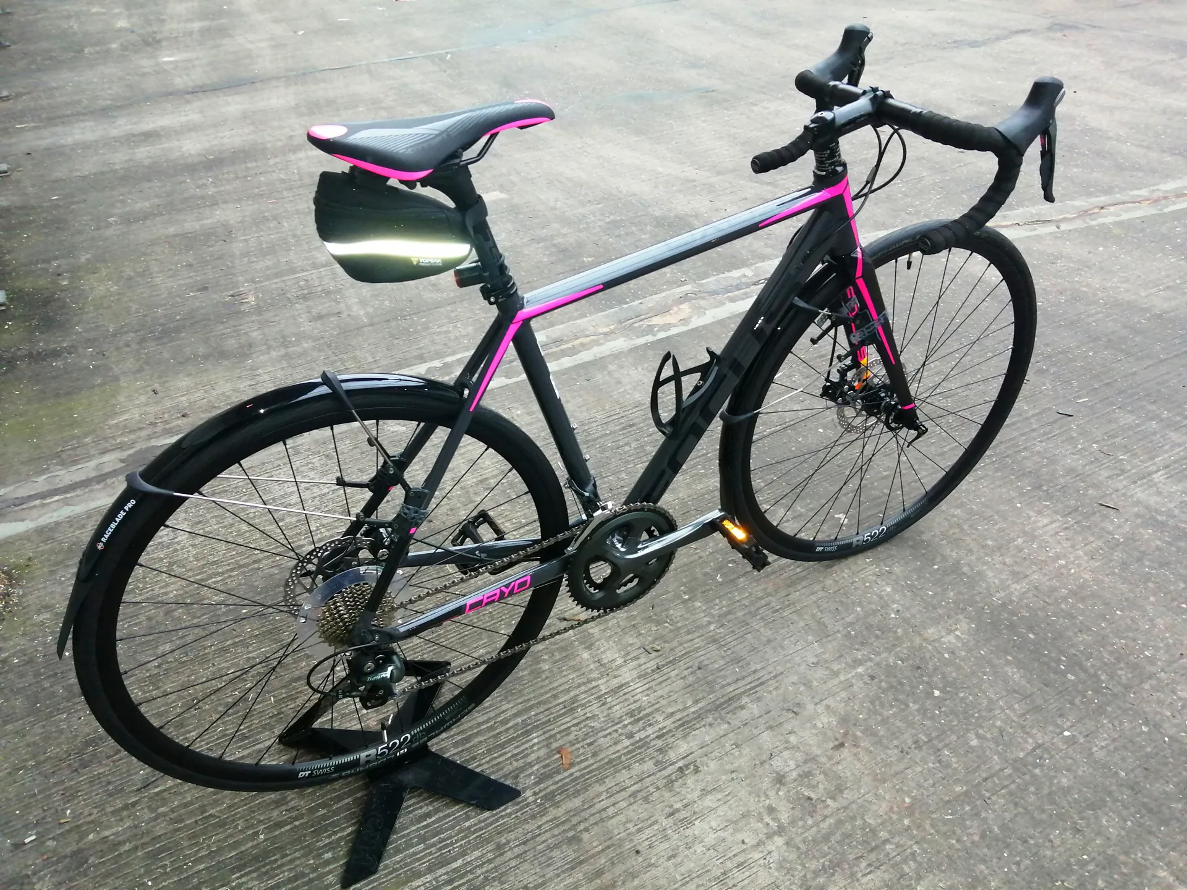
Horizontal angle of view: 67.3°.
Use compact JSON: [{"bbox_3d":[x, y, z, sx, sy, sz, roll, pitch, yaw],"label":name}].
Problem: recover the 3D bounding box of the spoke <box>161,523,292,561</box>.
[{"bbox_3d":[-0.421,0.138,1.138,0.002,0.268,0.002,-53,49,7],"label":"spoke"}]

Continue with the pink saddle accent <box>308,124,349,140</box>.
[{"bbox_3d":[-0.273,-0.320,0.919,0.042,0.014,0.060,-19,37,-21],"label":"pink saddle accent"}]

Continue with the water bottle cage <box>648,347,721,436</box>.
[{"bbox_3d":[0.124,-0.090,1.313,0.084,0.148,0.078,22,16,-39],"label":"water bottle cage"}]

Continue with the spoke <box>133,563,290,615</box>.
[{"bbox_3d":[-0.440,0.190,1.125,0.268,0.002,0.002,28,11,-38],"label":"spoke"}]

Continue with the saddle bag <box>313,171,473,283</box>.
[{"bbox_3d":[-0.222,-0.247,0.995,0.170,0.112,0.090,-12,35,-26],"label":"saddle bag"}]

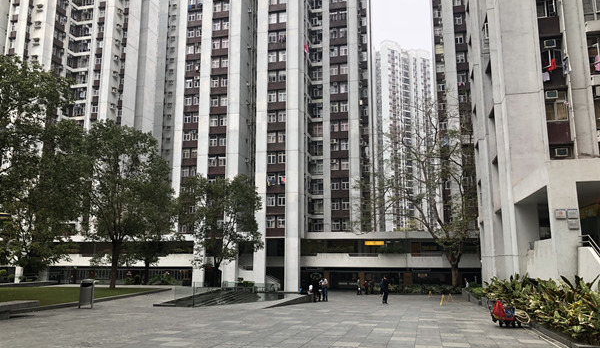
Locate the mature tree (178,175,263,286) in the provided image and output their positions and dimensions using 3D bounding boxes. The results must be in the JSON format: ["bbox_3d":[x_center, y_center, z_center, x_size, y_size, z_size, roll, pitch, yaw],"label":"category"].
[{"bbox_3d":[-8.636,6.106,52.736,8.670,11.840,8.200,2,-10,-9],"label":"mature tree"}]

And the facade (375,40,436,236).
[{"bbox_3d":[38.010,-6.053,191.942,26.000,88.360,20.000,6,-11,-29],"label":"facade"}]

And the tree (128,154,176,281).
[{"bbox_3d":[-15.896,4.631,51.977,5.620,13.960,5.800,3,-10,-17],"label":"tree"}]

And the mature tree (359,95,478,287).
[{"bbox_3d":[12.556,1.725,51.479,12.080,20.320,11.000,-2,-10,14],"label":"mature tree"}]

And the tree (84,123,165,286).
[{"bbox_3d":[-13.799,2.183,38.193,6.340,13.240,6.600,4,-11,-20],"label":"tree"}]

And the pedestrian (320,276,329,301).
[{"bbox_3d":[1.673,7.857,33.142,0.420,1.680,0.520,5,-11,-25],"label":"pedestrian"}]

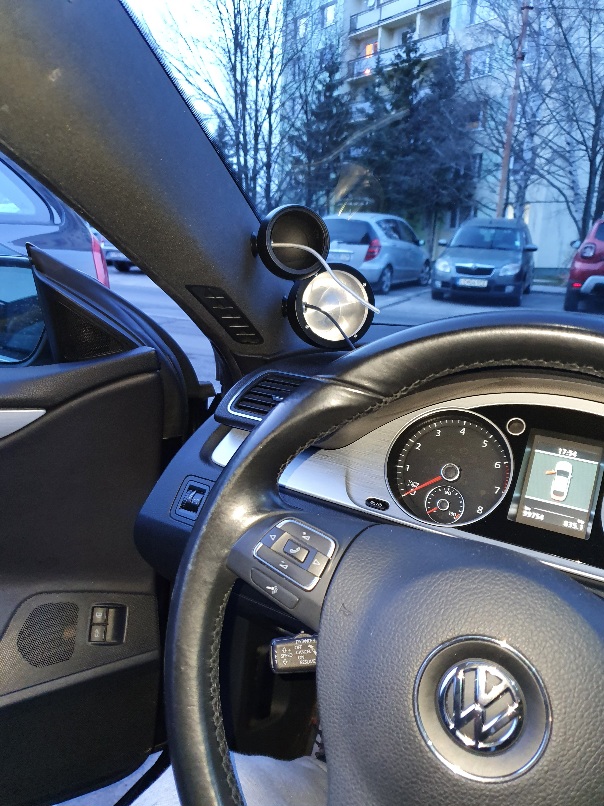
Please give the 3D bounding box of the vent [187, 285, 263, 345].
[{"bbox_3d":[-0.080,-0.095,0.640,0.015,0.031,0.128,33,-11,38],"label":"vent"}]

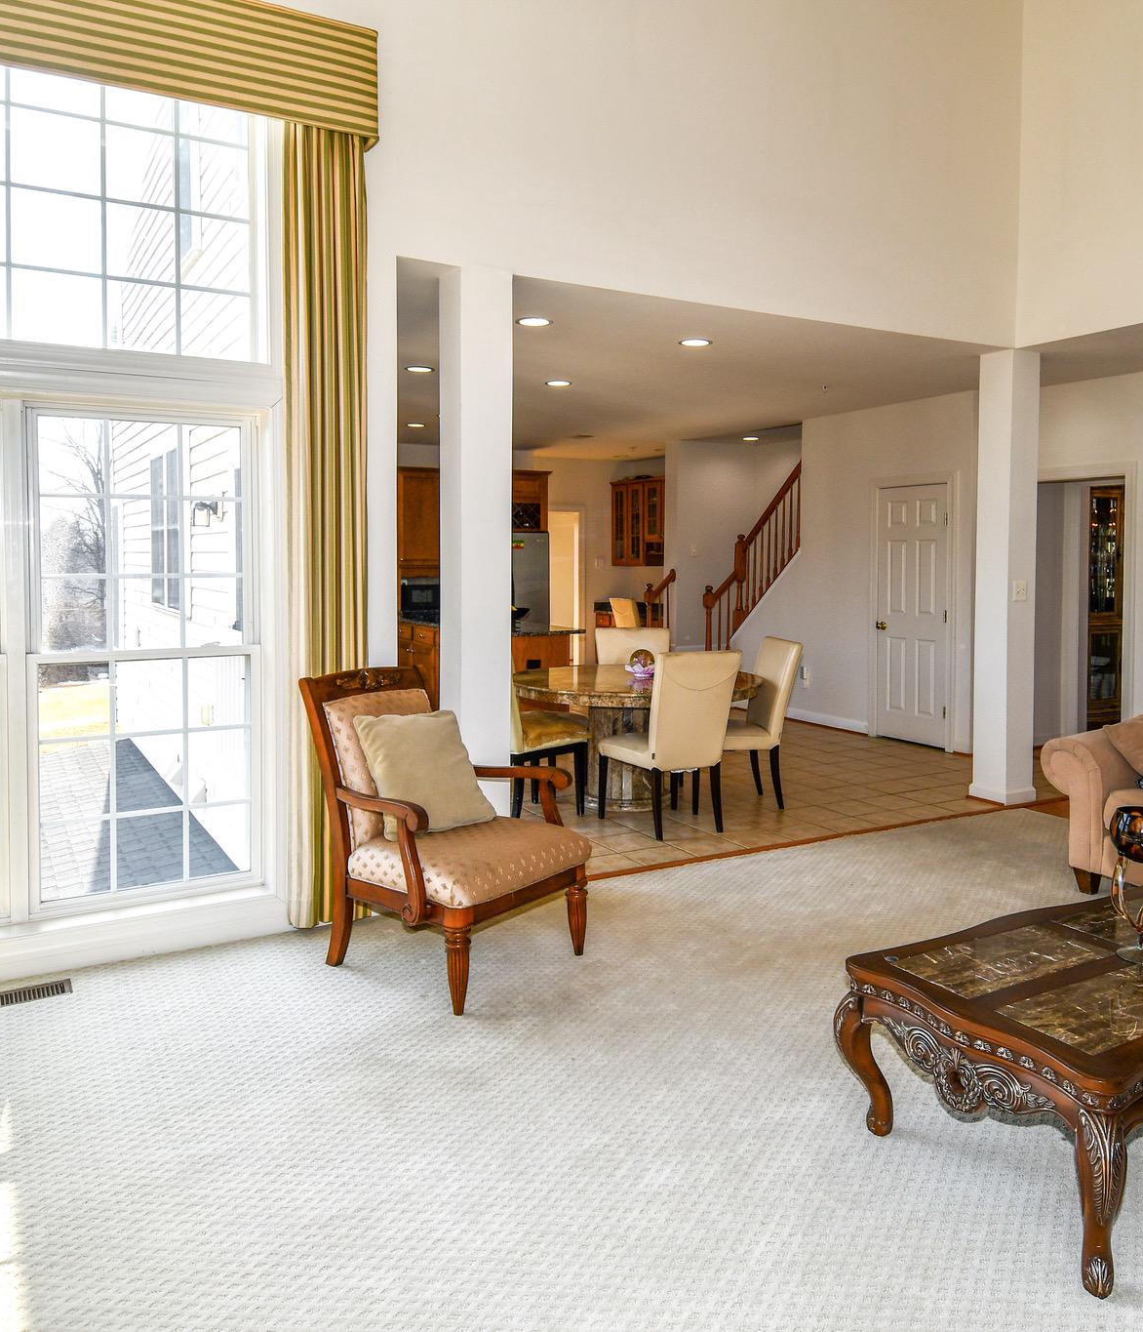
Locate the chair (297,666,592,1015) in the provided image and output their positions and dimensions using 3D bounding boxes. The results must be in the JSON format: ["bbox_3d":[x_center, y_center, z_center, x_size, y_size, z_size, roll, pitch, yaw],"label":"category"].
[{"bbox_3d":[-0.460,0.586,3.751,0.860,1.020,0.700,4,6,39],"label":"chair"}]

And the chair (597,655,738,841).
[{"bbox_3d":[0.530,0.388,5.534,0.480,0.990,0.610,-2,5,-29],"label":"chair"}]

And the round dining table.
[{"bbox_3d":[0.404,0.450,6.028,1.490,0.745,1.490,0,5,0],"label":"round dining table"}]

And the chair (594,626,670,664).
[{"bbox_3d":[0.458,0.270,6.520,0.480,0.990,0.610,-1,5,-9],"label":"chair"}]

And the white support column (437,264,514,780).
[{"bbox_3d":[-0.423,-0.364,4.463,0.270,2.740,0.270,-2,5,-29],"label":"white support column"}]

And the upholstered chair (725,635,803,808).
[{"bbox_3d":[0.992,0.331,5.981,0.620,1.000,0.480,-1,5,-12],"label":"upholstered chair"}]

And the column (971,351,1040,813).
[{"bbox_3d":[2.674,-0.552,6.146,0.270,2.740,0.270,-2,5,-29],"label":"column"}]

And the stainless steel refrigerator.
[{"bbox_3d":[-0.790,-0.521,10.600,0.910,1.770,0.760,-2,5,-29],"label":"stainless steel refrigerator"}]

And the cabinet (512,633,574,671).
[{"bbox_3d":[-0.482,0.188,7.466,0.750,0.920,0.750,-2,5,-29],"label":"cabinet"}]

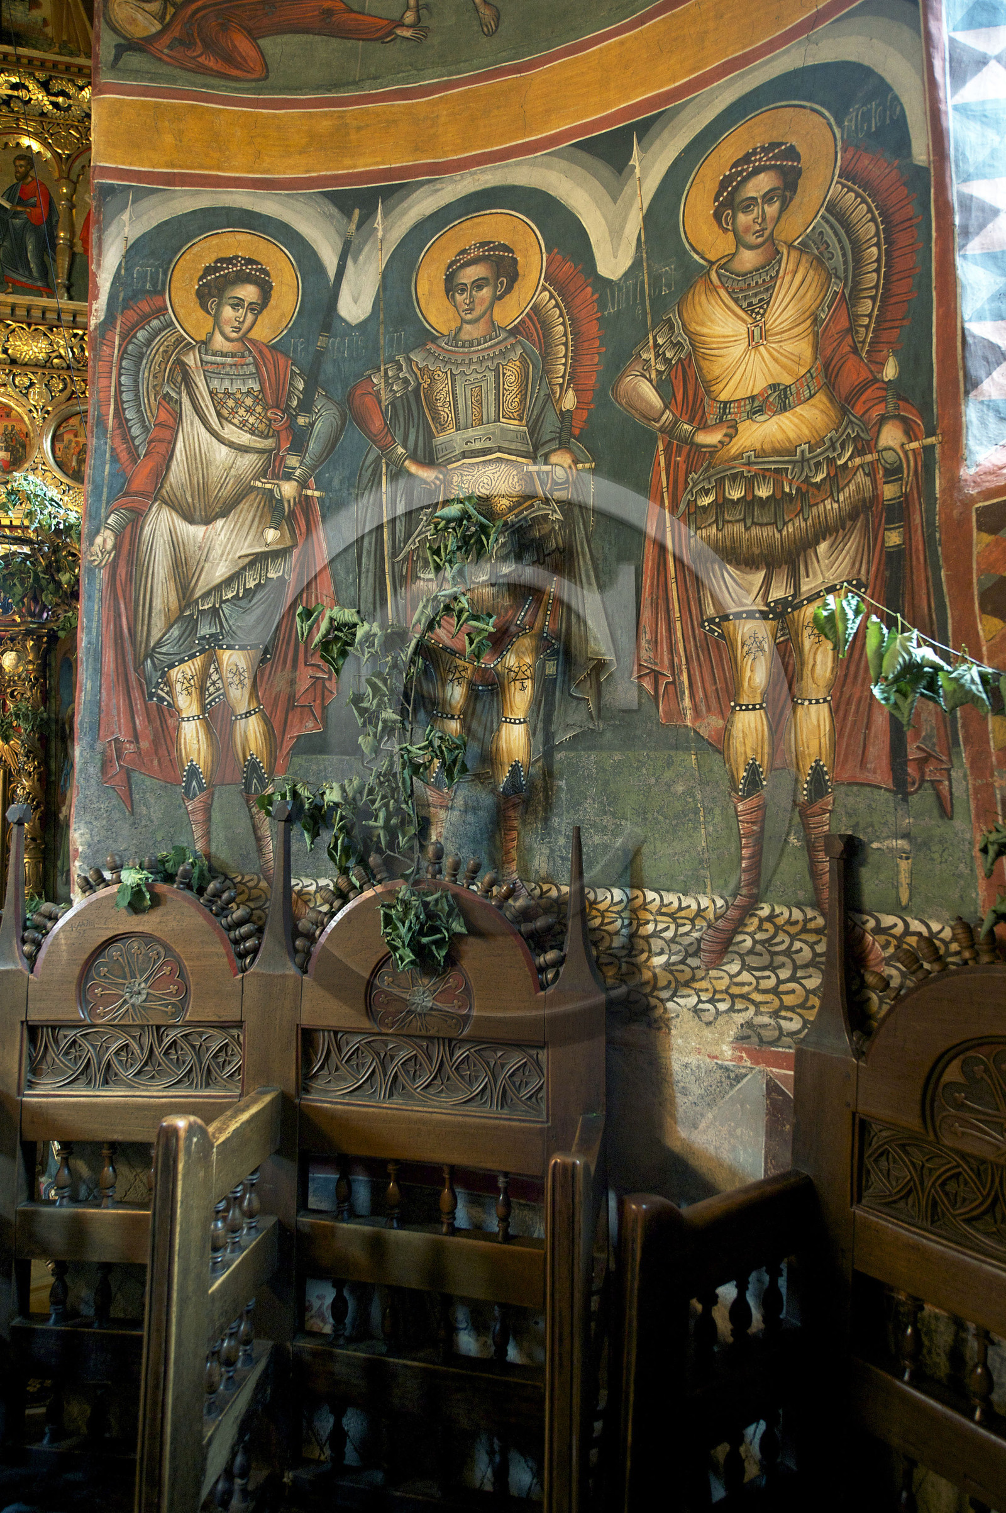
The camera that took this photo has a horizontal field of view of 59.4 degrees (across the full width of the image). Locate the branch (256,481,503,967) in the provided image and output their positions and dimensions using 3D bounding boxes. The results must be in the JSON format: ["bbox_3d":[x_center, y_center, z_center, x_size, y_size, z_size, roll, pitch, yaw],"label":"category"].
[{"bbox_3d":[-0.265,-0.065,1.880,0.490,0.980,0.250,-1,-5,12],"label":"branch"}]

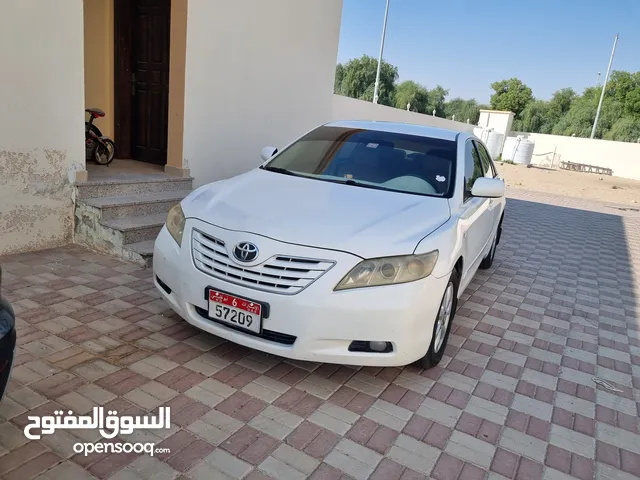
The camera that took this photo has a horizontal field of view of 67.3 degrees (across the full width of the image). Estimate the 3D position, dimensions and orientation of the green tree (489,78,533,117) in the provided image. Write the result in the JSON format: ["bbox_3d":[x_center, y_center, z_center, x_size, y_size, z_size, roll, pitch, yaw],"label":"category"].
[{"bbox_3d":[16.922,-11.219,43.532,5.400,6.520,5.400,6,14,0],"label":"green tree"}]

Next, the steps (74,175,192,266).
[{"bbox_3d":[-1.647,-0.272,5.048,1.080,0.600,1.420,14,16,28],"label":"steps"}]

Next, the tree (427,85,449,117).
[{"bbox_3d":[11.755,-12.778,49.036,4.000,5.720,4.000,6,14,0],"label":"tree"}]

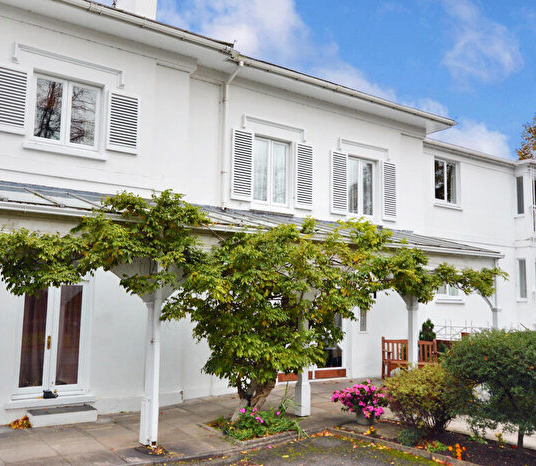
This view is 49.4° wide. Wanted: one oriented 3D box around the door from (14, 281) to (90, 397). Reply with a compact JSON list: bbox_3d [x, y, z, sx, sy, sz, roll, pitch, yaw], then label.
[{"bbox_3d":[-3.382,1.637,9.237,1.111,1.770,0.108,6,-9,-35],"label":"door"}]

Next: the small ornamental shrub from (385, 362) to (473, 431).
[{"bbox_3d":[2.347,2.397,8.563,1.098,0.918,0.990,6,-9,-35],"label":"small ornamental shrub"}]

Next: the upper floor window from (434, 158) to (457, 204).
[{"bbox_3d":[5.337,-1.496,17.429,1.114,1.371,0.090,6,-9,-35],"label":"upper floor window"}]

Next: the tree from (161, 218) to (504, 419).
[{"bbox_3d":[1.641,1.577,10.875,7.979,3.384,1.919,6,-8,-36],"label":"tree"}]

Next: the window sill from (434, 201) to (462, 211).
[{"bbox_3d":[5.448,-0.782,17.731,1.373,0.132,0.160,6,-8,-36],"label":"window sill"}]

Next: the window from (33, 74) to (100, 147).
[{"bbox_3d":[-3.484,-2.047,10.076,1.221,1.213,0.120,6,-8,-36],"label":"window"}]

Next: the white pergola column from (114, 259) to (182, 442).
[{"bbox_3d":[-1.631,1.559,7.813,0.950,2.448,0.216,6,-9,-35],"label":"white pergola column"}]

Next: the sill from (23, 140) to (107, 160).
[{"bbox_3d":[-3.314,-1.311,9.524,1.318,0.101,0.180,6,-9,-35],"label":"sill"}]

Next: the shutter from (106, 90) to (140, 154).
[{"bbox_3d":[-2.606,-1.964,10.466,0.579,1.083,0.060,6,-8,-36],"label":"shutter"}]

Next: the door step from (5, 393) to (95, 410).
[{"bbox_3d":[-3.348,2.589,9.015,1.328,0.143,0.216,6,-9,-35],"label":"door step"}]

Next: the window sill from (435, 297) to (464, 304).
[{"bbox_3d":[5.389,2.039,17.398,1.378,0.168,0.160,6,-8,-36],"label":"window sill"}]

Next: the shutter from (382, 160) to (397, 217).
[{"bbox_3d":[3.078,-1.059,14.852,0.510,1.541,0.060,6,-8,-36],"label":"shutter"}]

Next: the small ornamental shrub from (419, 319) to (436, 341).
[{"bbox_3d":[3.982,2.629,14.517,0.450,0.990,0.450,6,-9,-35],"label":"small ornamental shrub"}]

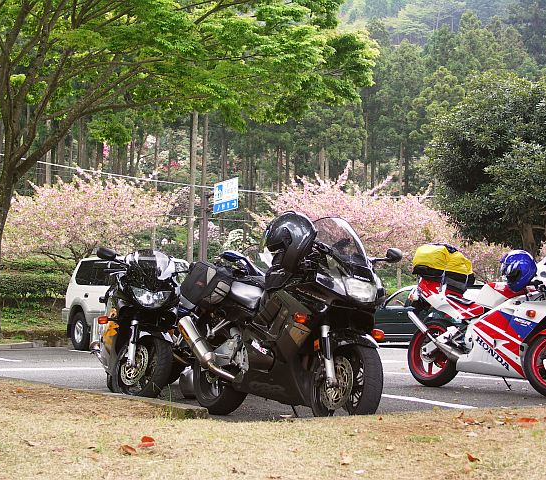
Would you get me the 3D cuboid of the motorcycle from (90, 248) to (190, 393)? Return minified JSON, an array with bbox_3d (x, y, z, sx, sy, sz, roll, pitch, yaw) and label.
[{"bbox_3d":[-1.050,0.684,8.050,0.720,1.160,2.060,2,-4,-13],"label":"motorcycle"}]

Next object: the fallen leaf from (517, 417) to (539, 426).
[{"bbox_3d":[1.281,0.910,5.100,0.100,0.035,0.070,1,-4,0],"label":"fallen leaf"}]

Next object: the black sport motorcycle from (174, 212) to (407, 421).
[{"bbox_3d":[0.070,0.519,6.280,0.740,1.250,2.060,3,-5,-31],"label":"black sport motorcycle"}]

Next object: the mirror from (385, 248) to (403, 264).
[{"bbox_3d":[0.723,0.095,6.050,0.150,0.090,0.070,4,-6,-40],"label":"mirror"}]

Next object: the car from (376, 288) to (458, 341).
[{"bbox_3d":[3.350,1.722,23.200,4.400,1.420,1.700,2,-5,-22],"label":"car"}]

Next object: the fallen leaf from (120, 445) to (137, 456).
[{"bbox_3d":[-0.566,0.824,3.980,0.068,0.033,0.055,1,-4,0],"label":"fallen leaf"}]

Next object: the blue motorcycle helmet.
[{"bbox_3d":[2.028,0.260,8.400,0.340,0.280,0.260,-34,0,-27],"label":"blue motorcycle helmet"}]

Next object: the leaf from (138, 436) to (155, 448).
[{"bbox_3d":[-0.516,0.826,4.150,0.075,0.045,0.055,1,-4,0],"label":"leaf"}]

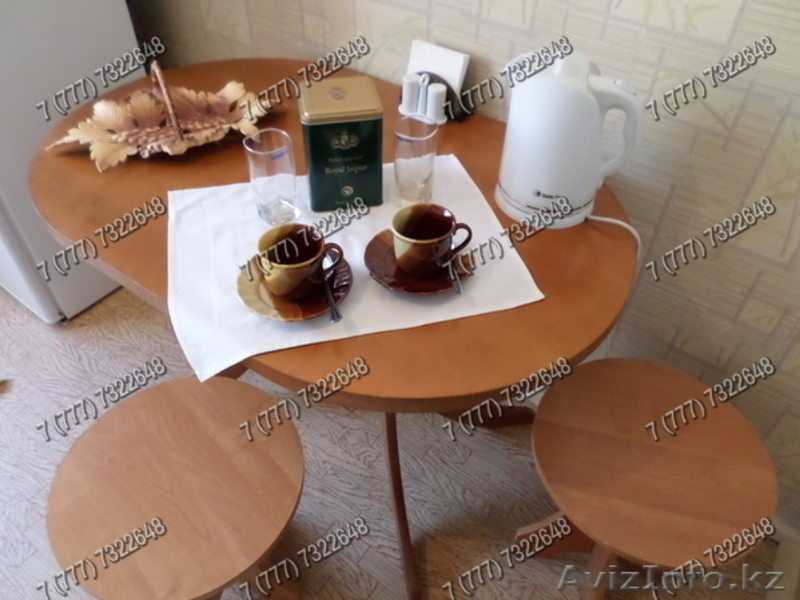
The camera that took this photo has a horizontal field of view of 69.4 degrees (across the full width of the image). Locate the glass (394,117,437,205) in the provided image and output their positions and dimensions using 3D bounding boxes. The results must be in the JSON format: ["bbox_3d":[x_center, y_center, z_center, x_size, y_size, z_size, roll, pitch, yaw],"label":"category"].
[{"bbox_3d":[0.022,-0.204,0.874,0.066,0.124,0.066,1,45,0],"label":"glass"}]

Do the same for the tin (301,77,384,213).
[{"bbox_3d":[-0.087,-0.226,0.856,0.107,0.157,0.097,-8,45,-9],"label":"tin"}]

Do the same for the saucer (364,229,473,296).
[{"bbox_3d":[0.028,-0.051,0.775,0.147,0.022,0.147,1,44,-1],"label":"saucer"}]

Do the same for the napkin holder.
[{"bbox_3d":[0.058,-0.395,1.056,0.129,0.123,0.063,26,50,24],"label":"napkin holder"}]

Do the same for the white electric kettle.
[{"bbox_3d":[0.233,-0.233,0.830,0.197,0.210,0.152,0,44,-1],"label":"white electric kettle"}]

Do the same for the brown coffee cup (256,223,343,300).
[{"bbox_3d":[-0.121,-0.045,0.722,0.102,0.067,0.082,-14,46,-15],"label":"brown coffee cup"}]

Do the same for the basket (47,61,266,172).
[{"bbox_3d":[-0.392,-0.318,0.957,0.379,0.138,0.197,-20,48,-20],"label":"basket"}]

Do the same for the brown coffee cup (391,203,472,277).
[{"bbox_3d":[0.040,-0.076,0.756,0.102,0.067,0.082,-10,45,-11],"label":"brown coffee cup"}]

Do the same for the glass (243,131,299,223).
[{"bbox_3d":[-0.178,-0.172,0.823,0.066,0.122,0.066,1,44,0],"label":"glass"}]

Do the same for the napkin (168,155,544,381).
[{"bbox_3d":[-0.089,-0.066,0.845,0.468,0.064,0.365,-10,45,-11],"label":"napkin"}]

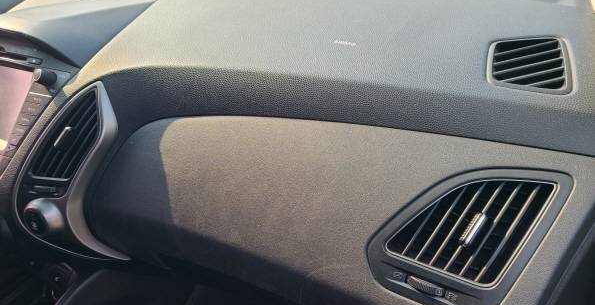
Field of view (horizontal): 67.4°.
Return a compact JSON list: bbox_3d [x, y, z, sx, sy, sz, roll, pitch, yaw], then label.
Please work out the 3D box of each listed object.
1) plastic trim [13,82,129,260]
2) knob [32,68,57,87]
[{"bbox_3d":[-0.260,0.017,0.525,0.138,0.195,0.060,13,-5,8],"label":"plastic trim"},{"bbox_3d":[-0.308,-0.093,0.547,0.018,0.018,0.018,12,-5,23],"label":"knob"}]

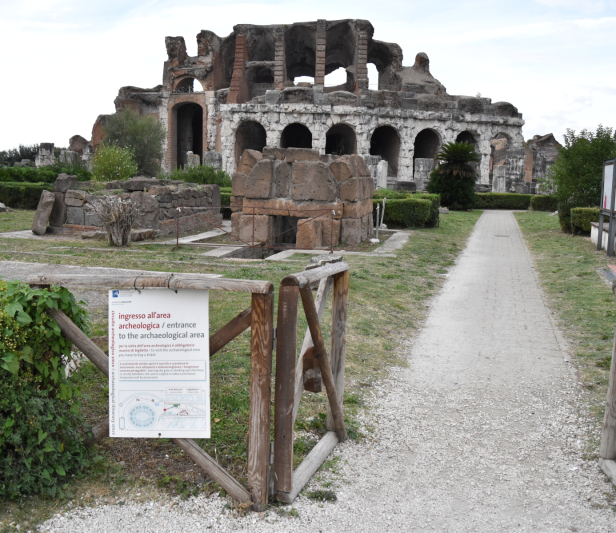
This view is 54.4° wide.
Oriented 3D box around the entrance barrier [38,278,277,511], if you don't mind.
[{"bbox_3d":[-0.765,0.610,2.930,1.170,1.120,0.130,2,8,5],"label":"entrance barrier"}]

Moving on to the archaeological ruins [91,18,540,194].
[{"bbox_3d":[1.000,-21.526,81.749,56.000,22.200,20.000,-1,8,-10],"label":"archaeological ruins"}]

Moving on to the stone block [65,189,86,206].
[{"bbox_3d":[-6.661,-2.021,17.631,0.749,0.490,0.500,3,9,18],"label":"stone block"}]

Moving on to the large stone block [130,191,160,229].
[{"bbox_3d":[-4.255,-1.526,16.141,0.835,0.992,0.500,3,9,12],"label":"large stone block"}]

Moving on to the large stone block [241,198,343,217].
[{"bbox_3d":[-0.320,-1.425,14.647,2.442,0.390,0.500,3,9,9],"label":"large stone block"}]

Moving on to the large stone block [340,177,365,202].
[{"bbox_3d":[1.065,-1.896,14.835,0.415,0.580,0.700,3,9,11],"label":"large stone block"}]

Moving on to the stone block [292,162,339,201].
[{"bbox_3d":[0.307,-1.989,14.249,1.183,0.889,0.600,4,9,27],"label":"stone block"}]

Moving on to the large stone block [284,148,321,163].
[{"bbox_3d":[0.019,-2.657,14.414,0.890,0.325,0.600,4,9,27],"label":"large stone block"}]

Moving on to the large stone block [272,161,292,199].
[{"bbox_3d":[-0.648,-2.168,14.950,0.460,0.930,0.450,3,9,14],"label":"large stone block"}]

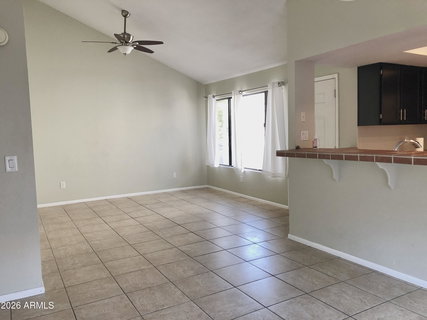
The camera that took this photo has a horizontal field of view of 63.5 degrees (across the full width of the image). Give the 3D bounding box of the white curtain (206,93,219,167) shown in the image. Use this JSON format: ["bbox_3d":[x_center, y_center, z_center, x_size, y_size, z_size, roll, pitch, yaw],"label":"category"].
[{"bbox_3d":[-0.021,-0.634,7.725,0.100,1.600,0.400,-4,6,-30],"label":"white curtain"}]

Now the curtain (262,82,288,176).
[{"bbox_3d":[1.032,-0.498,5.925,0.110,1.600,0.610,-4,6,-30],"label":"curtain"}]

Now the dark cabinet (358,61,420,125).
[{"bbox_3d":[2.325,-0.844,4.576,0.869,0.761,0.326,-4,6,-30],"label":"dark cabinet"}]

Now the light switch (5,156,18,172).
[{"bbox_3d":[-1.632,0.029,2.789,0.077,0.118,0.013,-4,6,-30],"label":"light switch"}]

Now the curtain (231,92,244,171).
[{"bbox_3d":[0.478,-0.565,6.867,0.100,1.600,0.350,-4,6,-30],"label":"curtain"}]

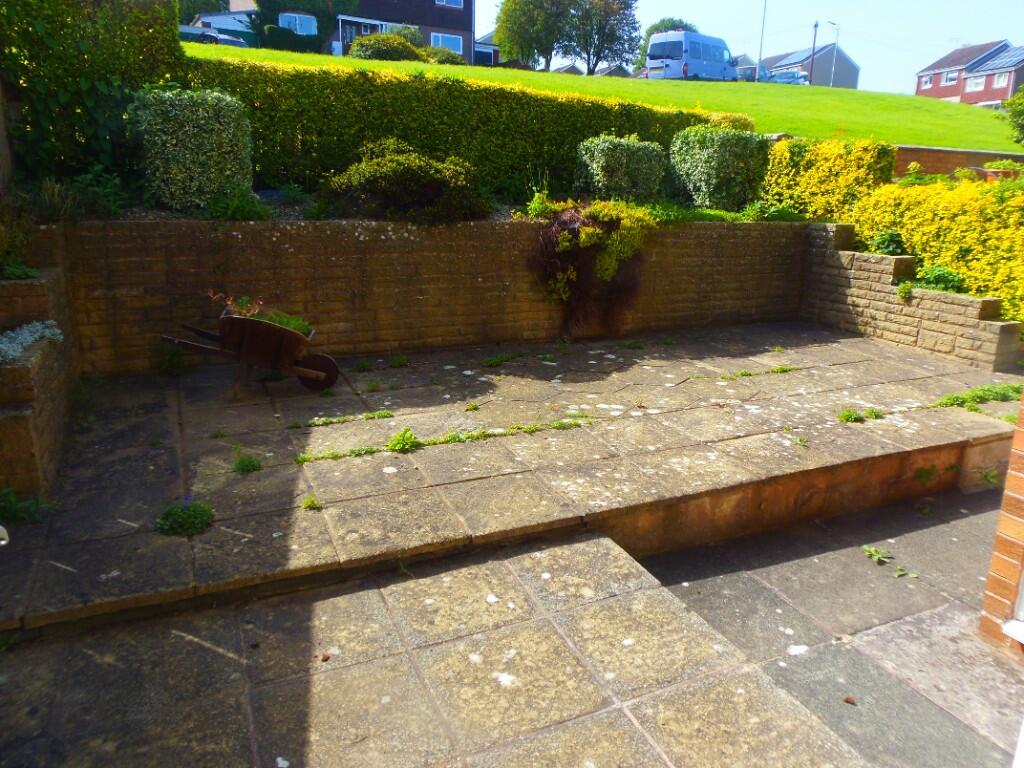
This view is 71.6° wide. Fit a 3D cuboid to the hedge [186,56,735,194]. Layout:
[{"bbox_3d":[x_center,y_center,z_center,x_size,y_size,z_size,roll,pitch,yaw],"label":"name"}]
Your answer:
[{"bbox_3d":[-0.177,-2.667,7.894,6.373,1.110,0.750,-6,17,-23],"label":"hedge"}]

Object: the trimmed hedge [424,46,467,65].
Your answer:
[{"bbox_3d":[-3.700,-18.248,39.500,2.250,0.900,1.500,-8,17,-29],"label":"trimmed hedge"}]

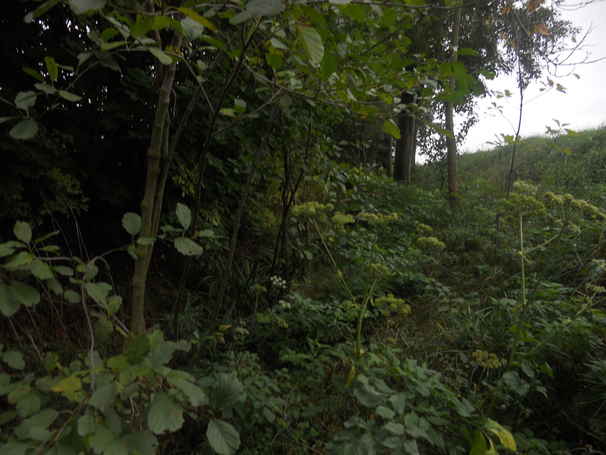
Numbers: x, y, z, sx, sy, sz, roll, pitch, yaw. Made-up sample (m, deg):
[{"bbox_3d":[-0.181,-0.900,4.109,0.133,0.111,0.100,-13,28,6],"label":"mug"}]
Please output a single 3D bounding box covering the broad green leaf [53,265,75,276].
[{"bbox_3d":[-0.709,0.127,1.400,0.063,0.032,0.040,-2,4,-27],"label":"broad green leaf"}]

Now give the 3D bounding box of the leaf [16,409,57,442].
[{"bbox_3d":[-0.535,0.398,0.950,0.086,0.061,0.050,-2,5,-30],"label":"leaf"}]

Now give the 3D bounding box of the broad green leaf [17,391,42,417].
[{"bbox_3d":[-0.607,0.395,1.050,0.056,0.052,0.040,-2,5,-31],"label":"broad green leaf"}]

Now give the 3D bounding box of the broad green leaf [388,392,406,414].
[{"bbox_3d":[0.380,0.707,1.900,0.070,0.080,0.040,1,4,12],"label":"broad green leaf"}]

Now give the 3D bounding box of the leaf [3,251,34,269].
[{"bbox_3d":[-0.752,0.085,1.250,0.082,0.043,0.050,-2,5,-31],"label":"leaf"}]

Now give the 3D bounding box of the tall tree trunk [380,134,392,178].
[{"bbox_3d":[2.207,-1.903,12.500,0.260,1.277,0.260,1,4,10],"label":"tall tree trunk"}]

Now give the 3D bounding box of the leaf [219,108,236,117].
[{"bbox_3d":[-0.319,-0.486,2.000,0.074,0.030,0.050,-1,4,-9],"label":"leaf"}]

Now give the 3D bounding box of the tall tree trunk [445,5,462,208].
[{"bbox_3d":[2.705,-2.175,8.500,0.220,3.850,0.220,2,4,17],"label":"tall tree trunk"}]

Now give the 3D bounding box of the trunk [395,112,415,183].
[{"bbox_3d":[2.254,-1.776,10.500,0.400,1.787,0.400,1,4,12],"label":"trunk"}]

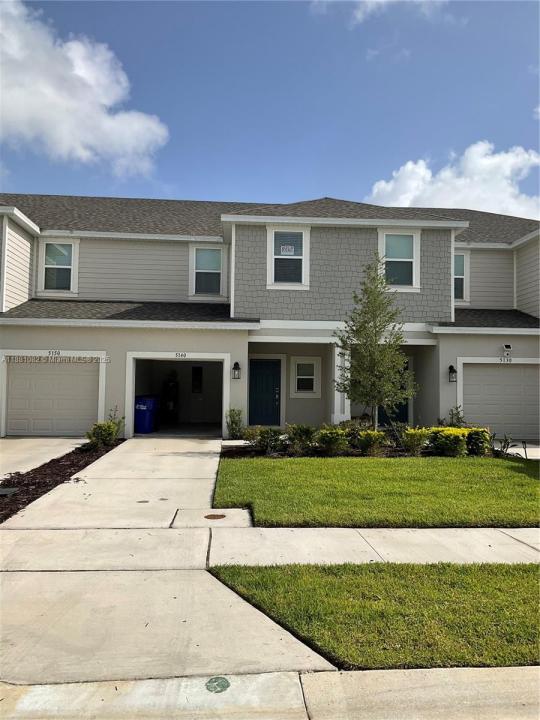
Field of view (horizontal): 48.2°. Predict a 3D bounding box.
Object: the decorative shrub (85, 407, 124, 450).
[{"bbox_3d":[-3.941,1.641,14.450,0.920,0.950,0.850,1,-3,-3],"label":"decorative shrub"}]

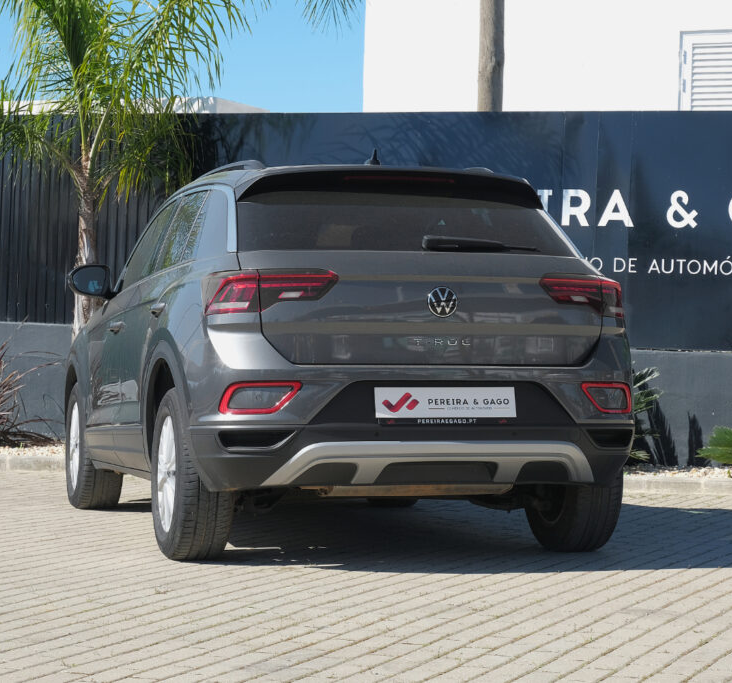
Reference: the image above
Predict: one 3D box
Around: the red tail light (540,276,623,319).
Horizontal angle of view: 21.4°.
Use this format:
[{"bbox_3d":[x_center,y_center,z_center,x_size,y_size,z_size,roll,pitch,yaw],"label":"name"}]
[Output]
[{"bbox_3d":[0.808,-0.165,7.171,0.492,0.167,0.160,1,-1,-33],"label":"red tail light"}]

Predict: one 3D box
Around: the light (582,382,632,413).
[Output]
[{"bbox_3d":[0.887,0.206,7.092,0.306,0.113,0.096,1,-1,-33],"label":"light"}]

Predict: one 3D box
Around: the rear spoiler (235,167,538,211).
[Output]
[{"bbox_3d":[0.108,-0.595,7.477,1.220,0.155,0.260,0,-1,-16],"label":"rear spoiler"}]

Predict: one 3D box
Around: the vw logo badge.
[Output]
[{"bbox_3d":[0.274,-0.139,6.872,0.112,0.112,0.016,0,-9,-16],"label":"vw logo badge"}]

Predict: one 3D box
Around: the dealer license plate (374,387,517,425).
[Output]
[{"bbox_3d":[0.284,0.228,6.824,0.525,0.135,0.020,0,-9,-16],"label":"dealer license plate"}]

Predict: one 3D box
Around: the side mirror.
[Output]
[{"bbox_3d":[-1.298,-0.283,9.187,0.220,0.165,0.140,0,-1,-16],"label":"side mirror"}]

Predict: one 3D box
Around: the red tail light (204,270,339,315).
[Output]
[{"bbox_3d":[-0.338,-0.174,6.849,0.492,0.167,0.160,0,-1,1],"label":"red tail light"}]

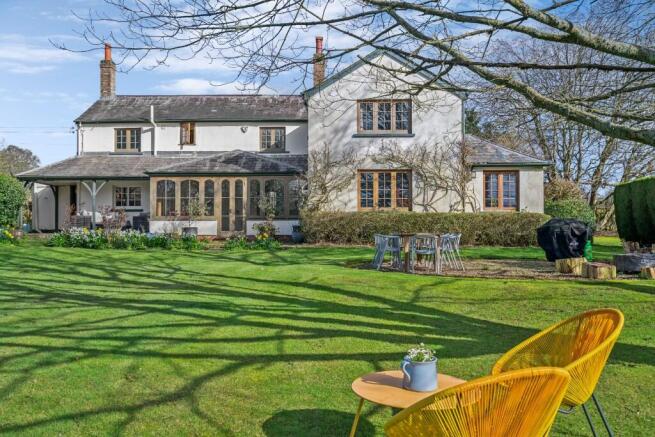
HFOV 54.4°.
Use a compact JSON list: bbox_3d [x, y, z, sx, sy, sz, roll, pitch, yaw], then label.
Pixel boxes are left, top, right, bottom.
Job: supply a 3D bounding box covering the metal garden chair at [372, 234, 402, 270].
[{"bbox_3d":[1.280,0.720,13.550,0.570,0.760,0.560,0,0,0],"label":"metal garden chair"}]

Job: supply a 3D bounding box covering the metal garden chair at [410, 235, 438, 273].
[{"bbox_3d":[2.091,0.738,13.550,0.580,0.830,0.580,0,0,0],"label":"metal garden chair"}]

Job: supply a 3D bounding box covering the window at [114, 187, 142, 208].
[{"bbox_3d":[-7.967,-0.841,25.500,1.101,0.861,0.120,0,0,0],"label":"window"}]

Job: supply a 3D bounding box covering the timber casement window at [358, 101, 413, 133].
[{"bbox_3d":[1.992,-3.513,22.100,1.902,1.197,0.120,0,0,0],"label":"timber casement window"}]

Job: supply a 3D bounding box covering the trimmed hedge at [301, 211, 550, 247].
[{"bbox_3d":[3.250,0.350,21.100,8.200,1.180,1.000,0,0,0],"label":"trimmed hedge"}]

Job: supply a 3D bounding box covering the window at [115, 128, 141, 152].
[{"bbox_3d":[-7.821,-3.062,25.000,1.040,0.942,0.120,0,0,0],"label":"window"}]

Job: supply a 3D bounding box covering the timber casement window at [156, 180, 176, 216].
[{"bbox_3d":[-5.865,-0.729,23.200,0.747,1.330,0.100,0,0,0],"label":"timber casement window"}]

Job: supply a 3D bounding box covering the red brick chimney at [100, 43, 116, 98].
[{"bbox_3d":[-9.750,-6.600,28.400,0.500,2.450,0.580,0,0,0],"label":"red brick chimney"}]

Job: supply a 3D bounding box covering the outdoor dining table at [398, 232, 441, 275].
[{"bbox_3d":[2.000,0.750,14.100,0.870,0.770,1.600,0,0,0],"label":"outdoor dining table"}]

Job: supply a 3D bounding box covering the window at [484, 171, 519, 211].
[{"bbox_3d":[6.038,-0.972,22.100,1.249,1.388,0.120,0,0,0],"label":"window"}]

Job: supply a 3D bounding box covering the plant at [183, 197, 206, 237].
[{"bbox_3d":[-4.719,0.000,22.600,0.820,1.500,0.750,0,0,0],"label":"plant"}]

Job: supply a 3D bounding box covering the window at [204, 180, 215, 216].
[{"bbox_3d":[-4.298,-0.729,23.200,0.379,1.348,0.100,0,0,0],"label":"window"}]

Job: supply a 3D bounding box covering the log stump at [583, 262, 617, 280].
[{"bbox_3d":[5.120,0.980,11.950,0.620,0.270,0.600,0,0,0],"label":"log stump"}]

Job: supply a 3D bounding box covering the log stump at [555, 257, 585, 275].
[{"bbox_3d":[4.855,0.947,12.700,0.600,0.360,0.560,0,0,0],"label":"log stump"}]

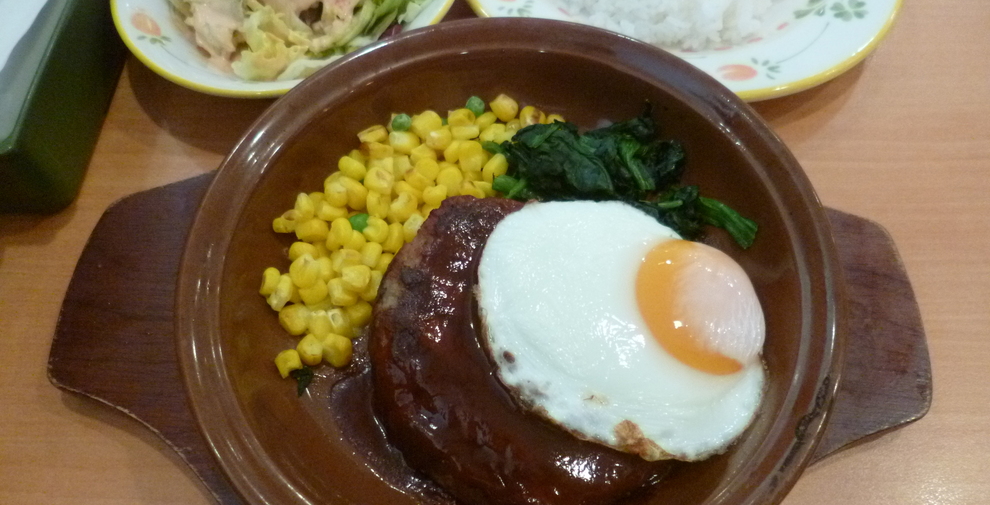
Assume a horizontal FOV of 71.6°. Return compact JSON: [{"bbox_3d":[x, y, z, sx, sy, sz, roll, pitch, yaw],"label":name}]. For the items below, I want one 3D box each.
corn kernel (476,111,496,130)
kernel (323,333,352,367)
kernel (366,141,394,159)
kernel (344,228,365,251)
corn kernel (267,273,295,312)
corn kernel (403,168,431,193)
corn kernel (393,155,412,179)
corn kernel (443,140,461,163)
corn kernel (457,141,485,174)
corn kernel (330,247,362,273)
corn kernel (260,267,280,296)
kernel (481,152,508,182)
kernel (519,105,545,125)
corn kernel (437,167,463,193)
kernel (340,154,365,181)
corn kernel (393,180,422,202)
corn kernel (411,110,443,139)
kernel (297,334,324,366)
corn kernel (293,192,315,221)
[{"bbox_3d":[-0.003,-0.051,0.265,0.009,0.007,0.006,-35,69,-18],"label":"corn kernel"},{"bbox_3d":[-0.053,0.033,0.232,0.009,0.008,0.011,-18,64,-9],"label":"kernel"},{"bbox_3d":[-0.045,-0.040,0.266,0.011,0.007,0.006,10,64,4],"label":"kernel"},{"bbox_3d":[-0.049,-0.005,0.241,0.009,0.007,0.008,38,68,16],"label":"kernel"},{"bbox_3d":[-0.076,0.014,0.242,0.005,0.008,0.011,12,64,5],"label":"corn kernel"},{"bbox_3d":[-0.028,-0.027,0.258,0.012,0.007,0.009,29,66,14],"label":"corn kernel"},{"bbox_3d":[-0.036,-0.032,0.265,0.008,0.007,0.009,-10,65,-6],"label":"corn kernel"},{"bbox_3d":[-0.017,-0.039,0.268,0.007,0.007,0.009,23,80,3],"label":"corn kernel"},{"bbox_3d":[-0.009,-0.038,0.277,0.009,0.007,0.012,-4,61,-2],"label":"corn kernel"},{"bbox_3d":[-0.053,0.003,0.243,0.010,0.007,0.009,0,75,-6],"label":"corn kernel"},{"bbox_3d":[-0.080,0.010,0.245,0.006,0.007,0.009,8,64,3],"label":"corn kernel"},{"bbox_3d":[0.000,-0.032,0.264,0.007,0.007,0.012,31,81,6],"label":"kernel"},{"bbox_3d":[0.014,-0.053,0.269,0.010,0.007,0.010,11,63,6],"label":"kernel"},{"bbox_3d":[-0.017,-0.027,0.261,0.009,0.008,0.011,-15,79,-5],"label":"corn kernel"},{"bbox_3d":[-0.055,-0.033,0.266,0.011,0.007,0.007,31,78,1],"label":"kernel"},{"bbox_3d":[-0.035,-0.025,0.276,0.012,0.008,0.008,32,66,17],"label":"corn kernel"},{"bbox_3d":[-0.029,-0.053,0.285,0.011,0.008,0.013,38,68,19],"label":"corn kernel"},{"bbox_3d":[-0.064,0.034,0.238,0.008,0.008,0.010,-12,73,-11],"label":"kernel"},{"bbox_3d":[-0.067,-0.017,0.243,0.007,0.008,0.010,-13,64,-8],"label":"corn kernel"}]

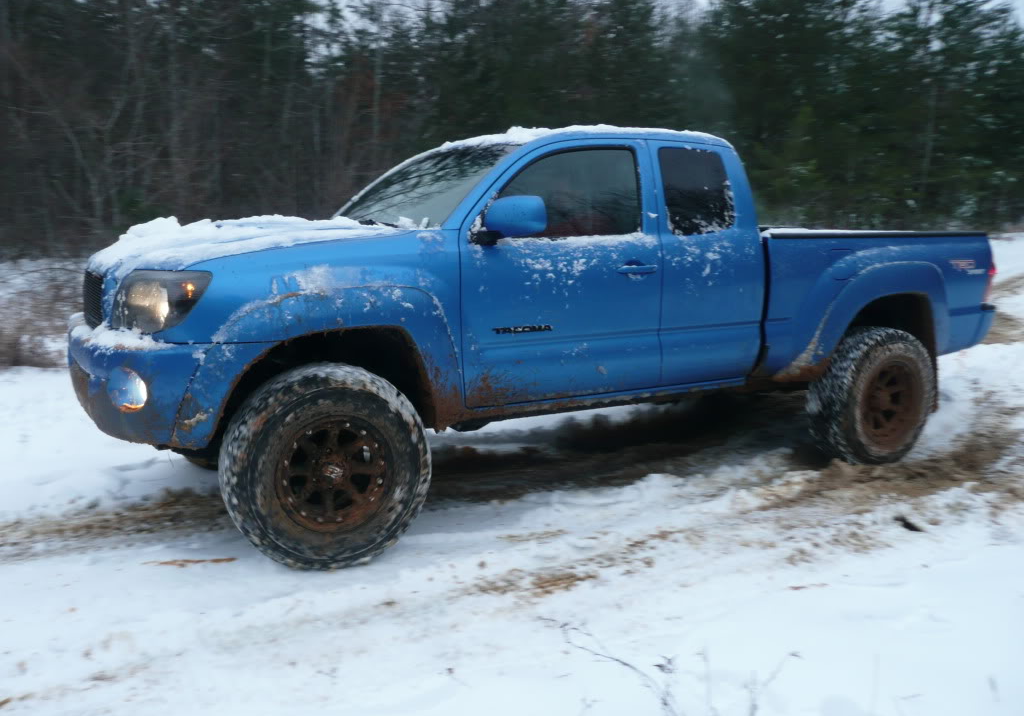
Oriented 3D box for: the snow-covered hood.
[{"bbox_3d":[-1.287,-0.523,4.102,1.260,0.270,1.480,-5,10,-28],"label":"snow-covered hood"}]

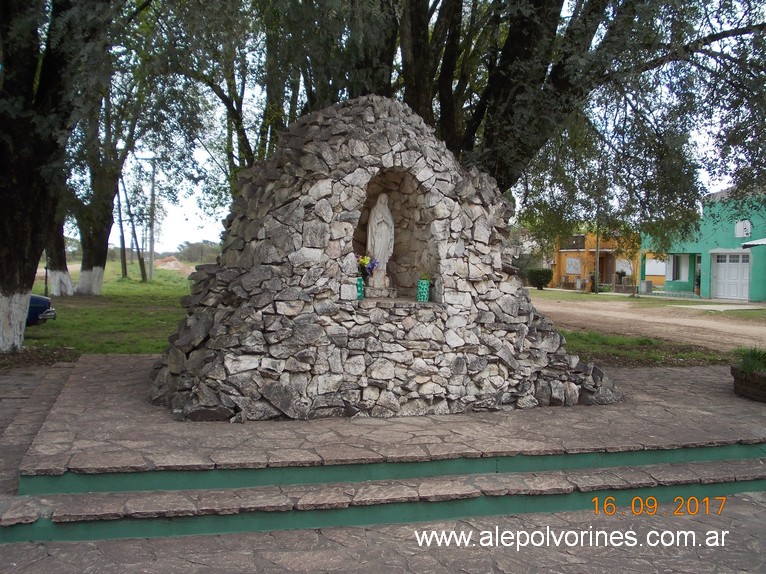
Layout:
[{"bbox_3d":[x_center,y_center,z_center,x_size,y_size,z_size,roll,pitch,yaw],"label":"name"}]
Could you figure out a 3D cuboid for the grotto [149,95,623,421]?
[{"bbox_3d":[-0.127,-0.428,8.300,4.250,2.950,2.680,0,2,-15],"label":"grotto"}]

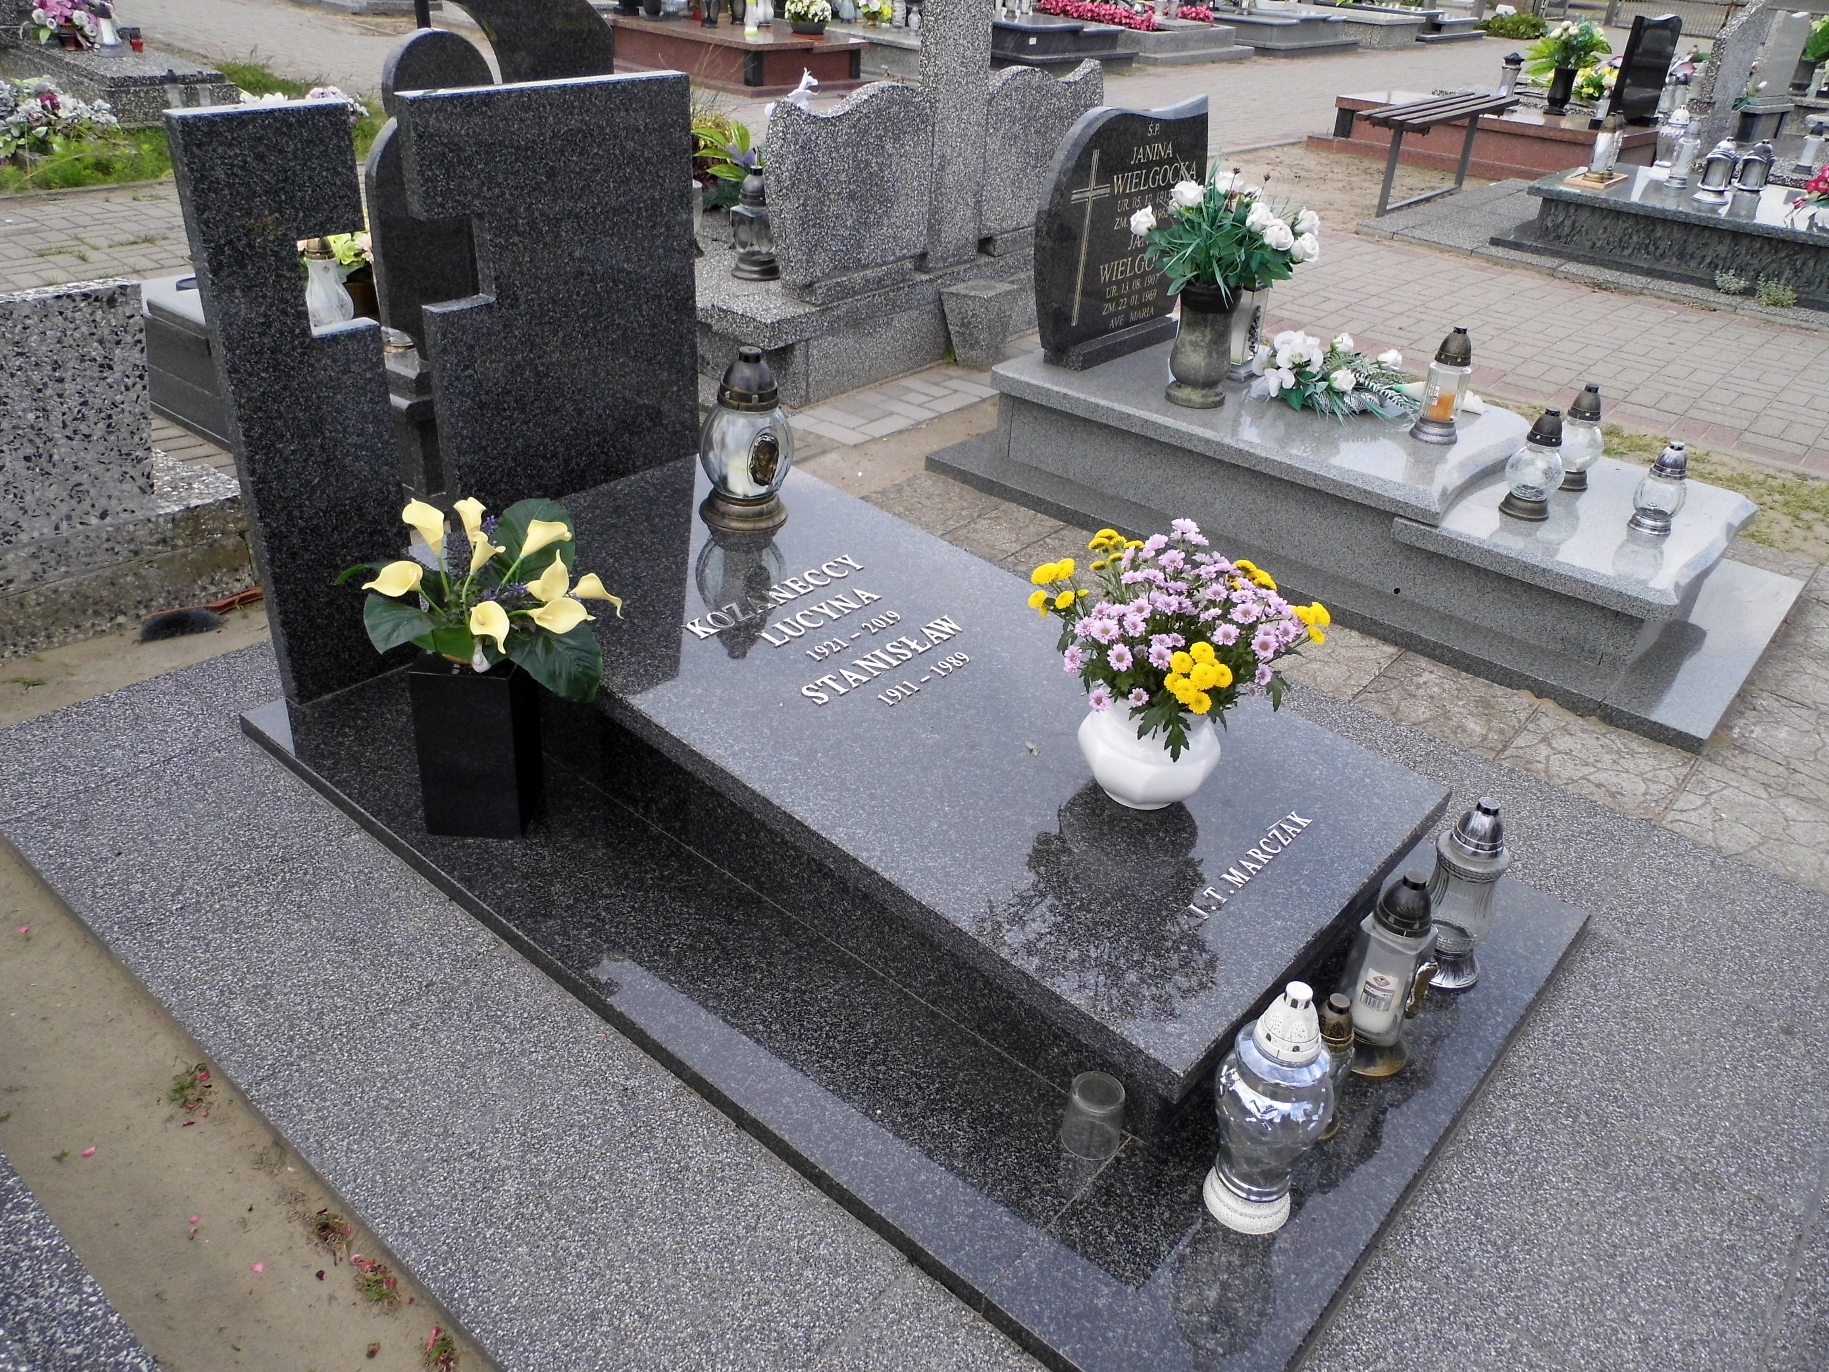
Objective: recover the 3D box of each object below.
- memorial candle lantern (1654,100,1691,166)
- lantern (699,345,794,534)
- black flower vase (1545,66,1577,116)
[{"bbox_3d":[4.064,-2.936,7.072,0.145,0.310,0.145,26,37,32],"label":"memorial candle lantern"},{"bbox_3d":[-0.322,-0.480,2.479,0.178,0.328,0.178,3,31,-2],"label":"lantern"},{"bbox_3d":[4.194,-3.856,8.571,0.155,0.265,0.155,26,37,32],"label":"black flower vase"}]

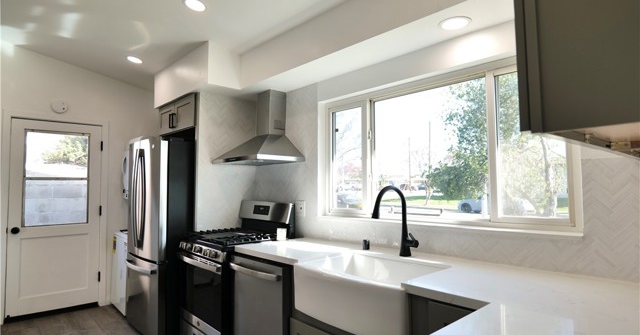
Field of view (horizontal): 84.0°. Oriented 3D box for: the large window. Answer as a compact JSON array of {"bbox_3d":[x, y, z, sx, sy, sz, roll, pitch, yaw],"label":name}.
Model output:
[{"bbox_3d":[0.634,-0.098,2.333,0.100,0.915,1.750,3,-5,-43],"label":"large window"}]

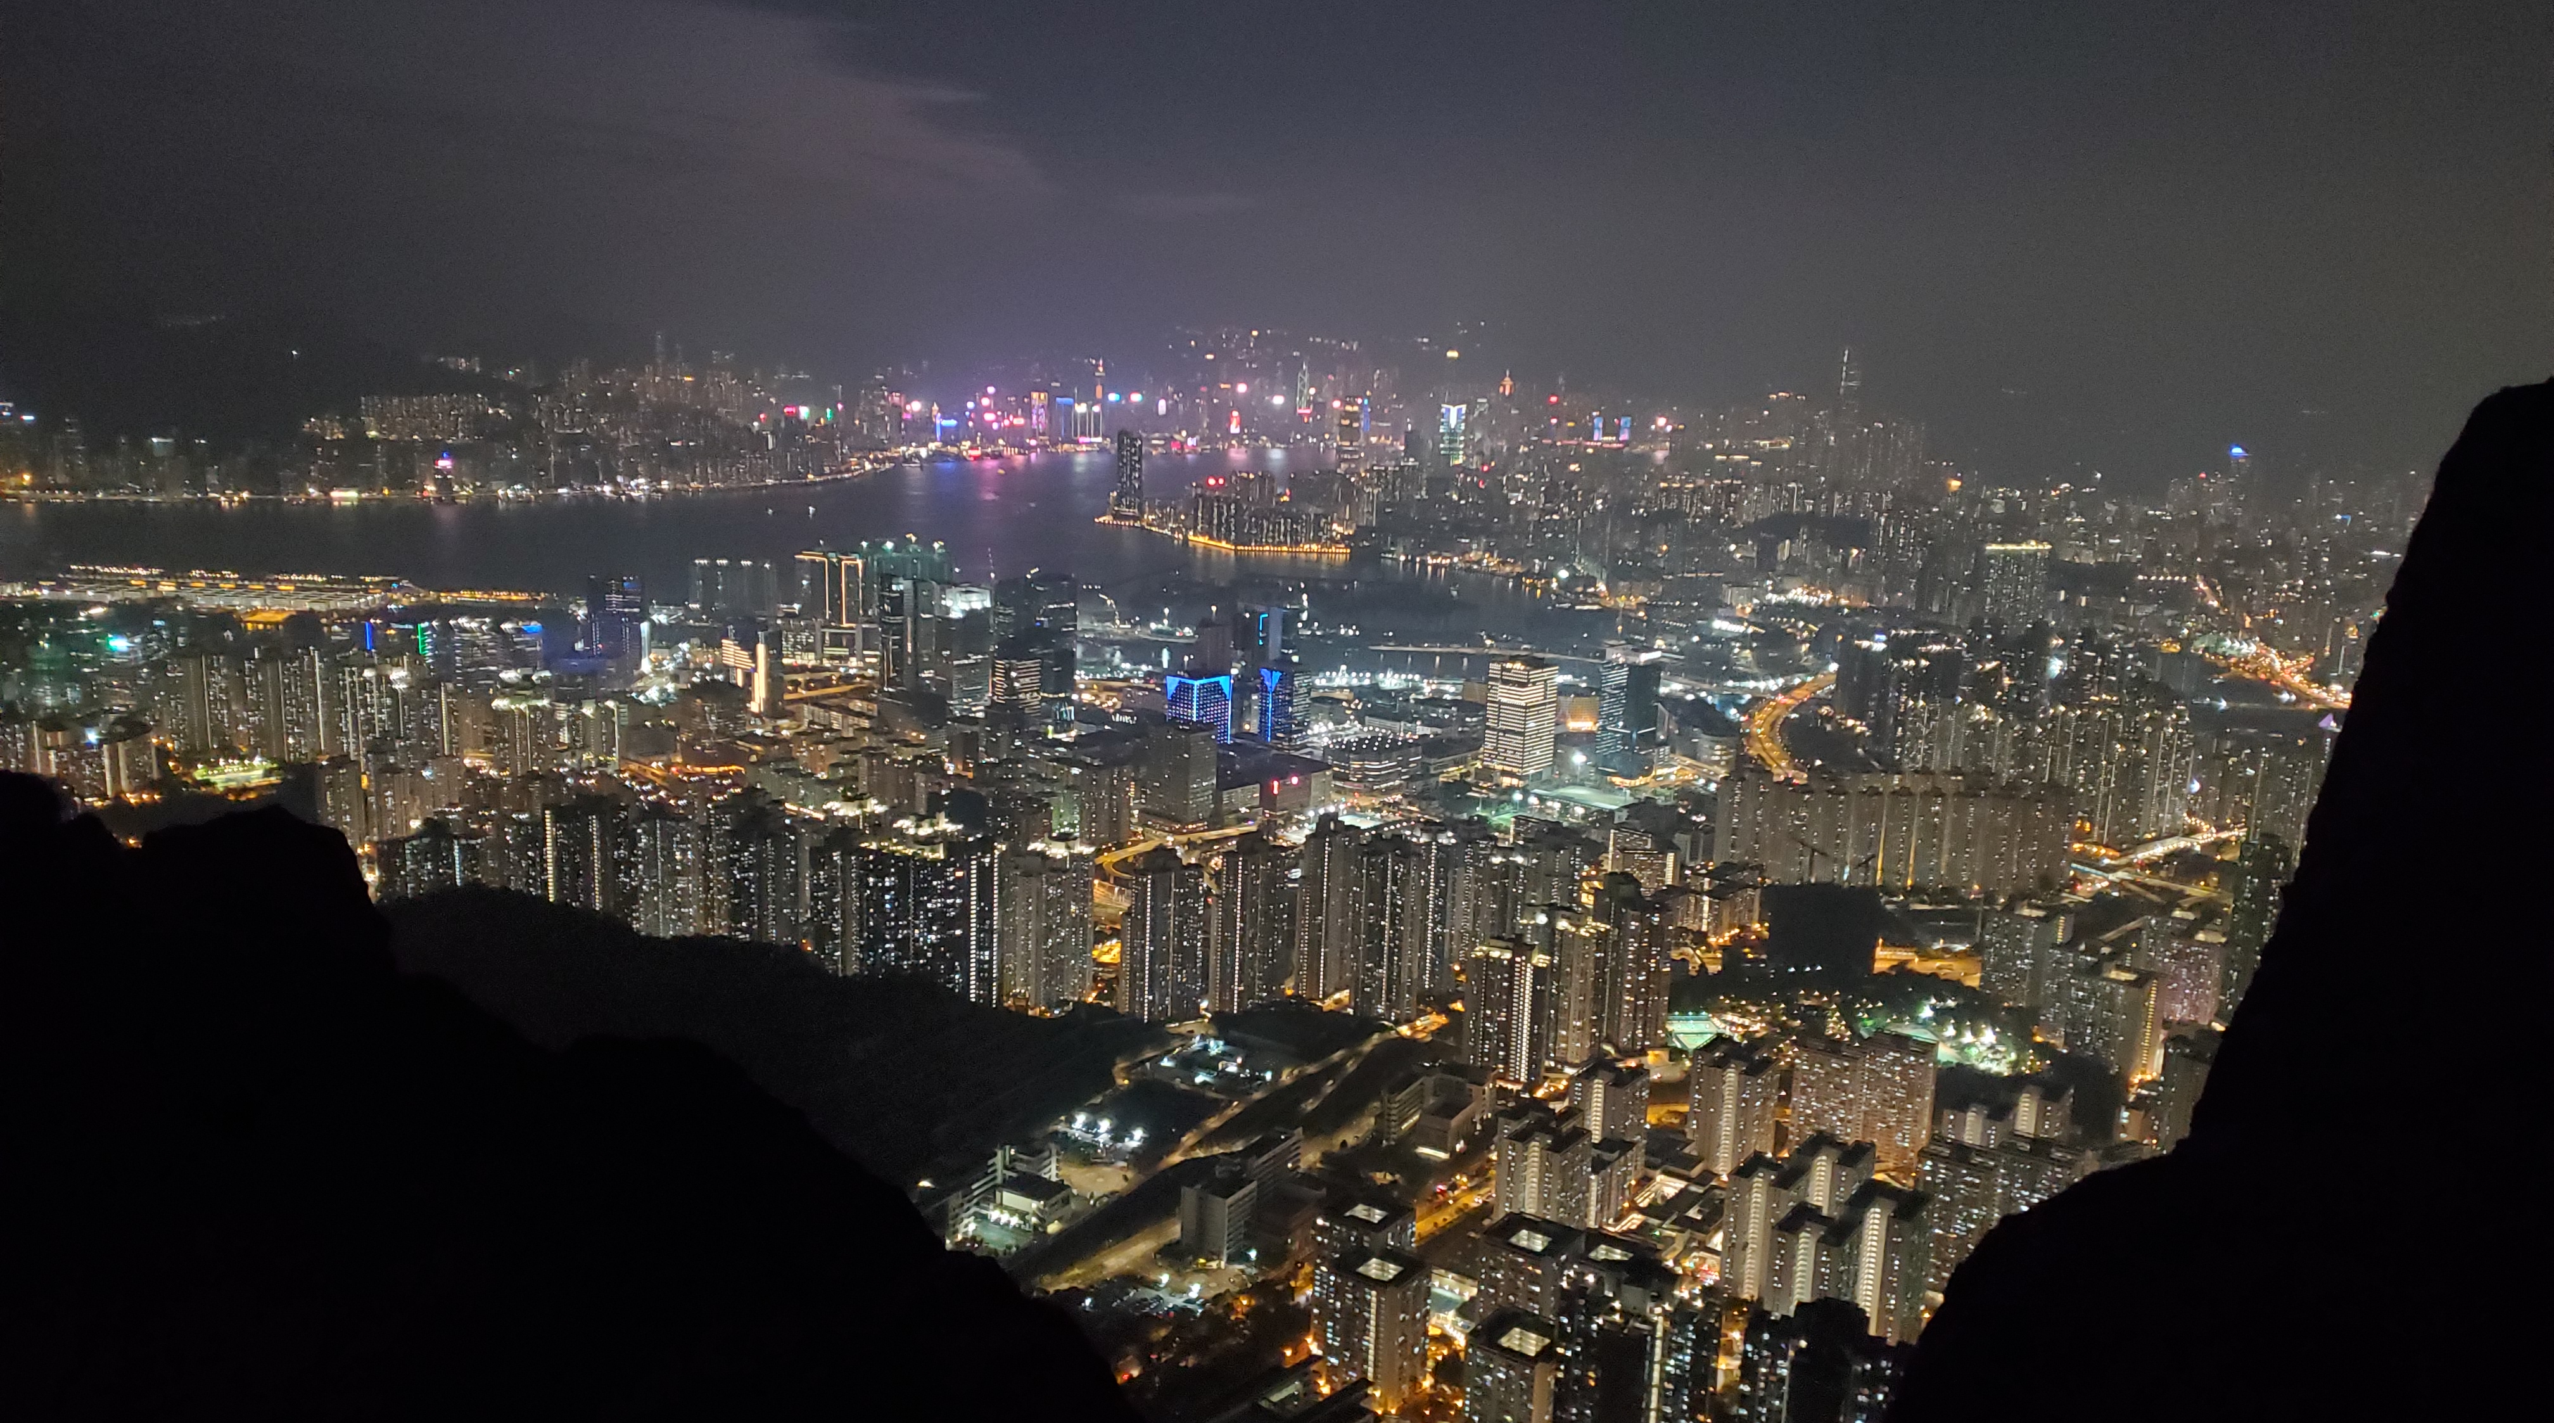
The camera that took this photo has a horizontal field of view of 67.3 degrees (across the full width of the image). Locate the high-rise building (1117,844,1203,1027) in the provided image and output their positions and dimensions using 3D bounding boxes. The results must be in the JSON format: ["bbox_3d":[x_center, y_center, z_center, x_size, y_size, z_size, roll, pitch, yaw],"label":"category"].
[{"bbox_3d":[-73.800,146.500,1247.100,53.000,109.000,50.000,7,13,24],"label":"high-rise building"}]

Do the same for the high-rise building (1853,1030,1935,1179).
[{"bbox_3d":[352.000,225.300,1096.600,33.000,75.000,31.000,10,14,34],"label":"high-rise building"}]

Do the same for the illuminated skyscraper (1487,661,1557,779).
[{"bbox_3d":[286.100,12.600,2244.500,57.000,137.000,55.000,12,15,40],"label":"illuminated skyscraper"}]

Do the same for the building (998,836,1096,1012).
[{"bbox_3d":[-148.200,134.800,1230.200,38.000,89.000,42.000,11,14,39],"label":"building"}]

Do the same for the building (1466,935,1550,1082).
[{"bbox_3d":[139.800,182.000,1162.500,45.000,85.000,43.000,8,13,27],"label":"building"}]

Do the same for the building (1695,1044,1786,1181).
[{"bbox_3d":[258.300,223.800,1080.500,36.000,65.000,36.000,10,14,36],"label":"building"}]

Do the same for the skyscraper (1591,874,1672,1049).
[{"bbox_3d":[228.200,164.300,1221.700,43.000,106.000,41.000,8,13,29],"label":"skyscraper"}]

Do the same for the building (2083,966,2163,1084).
[{"bbox_3d":[567.500,207.000,1295.000,38.000,65.000,40.000,12,15,41],"label":"building"}]

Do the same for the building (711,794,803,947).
[{"bbox_3d":[-349.900,115.800,1300.200,39.000,99.000,41.000,12,15,41],"label":"building"}]

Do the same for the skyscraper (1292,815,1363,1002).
[{"bbox_3d":[32.400,133.300,1318.600,33.000,121.000,35.000,11,14,39],"label":"skyscraper"}]

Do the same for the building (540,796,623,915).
[{"bbox_3d":[-468.100,110.400,1292.900,50.000,104.000,47.000,6,12,20],"label":"building"}]

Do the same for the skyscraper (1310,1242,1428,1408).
[{"bbox_3d":[43.800,263.600,824.800,33.000,61.000,28.000,9,14,32],"label":"skyscraper"}]

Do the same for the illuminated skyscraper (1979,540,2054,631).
[{"bbox_3d":[1321.200,-211.800,3433.700,118.000,170.000,30.000,-2,12,-20],"label":"illuminated skyscraper"}]

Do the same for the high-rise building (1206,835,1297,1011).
[{"bbox_3d":[-16.500,142.500,1279.100,53.000,116.000,50.000,7,13,24],"label":"high-rise building"}]

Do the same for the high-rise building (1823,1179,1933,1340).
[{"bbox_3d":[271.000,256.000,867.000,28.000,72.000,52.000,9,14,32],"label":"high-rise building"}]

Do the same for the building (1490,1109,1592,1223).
[{"bbox_3d":[129.000,226.500,935.600,35.000,51.000,33.000,10,14,36],"label":"building"}]

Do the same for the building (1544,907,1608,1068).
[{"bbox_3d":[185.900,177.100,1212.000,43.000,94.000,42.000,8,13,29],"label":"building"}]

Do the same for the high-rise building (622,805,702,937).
[{"bbox_3d":[-406.500,117.700,1271.800,48.000,106.000,46.000,6,12,20],"label":"high-rise building"}]

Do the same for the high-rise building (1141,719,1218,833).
[{"bbox_3d":[-94.900,59.400,1870.800,60.000,93.000,41.000,10,14,34],"label":"high-rise building"}]

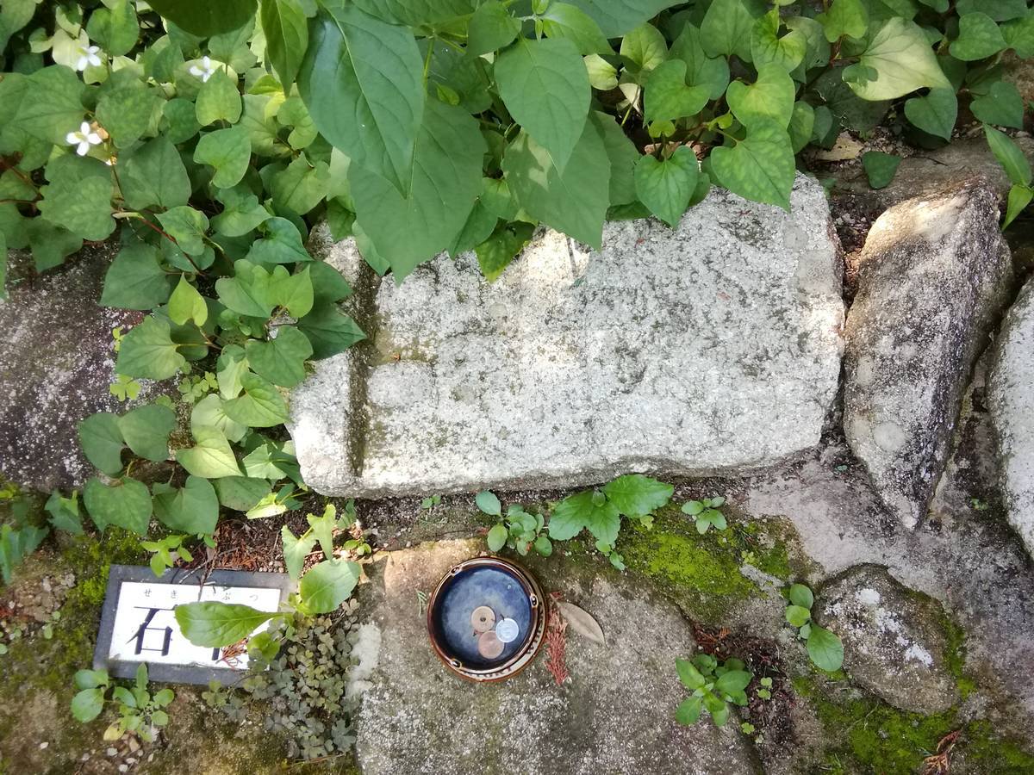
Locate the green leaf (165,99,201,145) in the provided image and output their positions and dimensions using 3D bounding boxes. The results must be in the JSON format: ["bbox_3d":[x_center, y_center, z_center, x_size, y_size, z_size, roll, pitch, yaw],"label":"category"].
[{"bbox_3d":[-0.317,-0.253,0.740,0.043,0.012,0.051,11,79,3],"label":"green leaf"}]

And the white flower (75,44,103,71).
[{"bbox_3d":[-0.411,-0.317,0.745,0.029,0.016,0.029,11,81,-1],"label":"white flower"}]

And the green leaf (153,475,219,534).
[{"bbox_3d":[-0.299,0.106,0.700,0.056,0.013,0.059,-28,79,-4],"label":"green leaf"}]

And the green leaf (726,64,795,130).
[{"bbox_3d":[0.237,-0.276,0.750,0.066,0.014,0.081,-12,78,-1],"label":"green leaf"}]

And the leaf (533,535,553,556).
[{"bbox_3d":[0.024,0.141,0.695,0.016,0.005,0.020,-29,74,-6],"label":"leaf"}]

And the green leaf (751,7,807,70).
[{"bbox_3d":[0.259,-0.344,0.775,0.054,0.014,0.083,6,79,2],"label":"green leaf"}]

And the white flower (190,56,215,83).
[{"bbox_3d":[-0.311,-0.316,0.770,0.026,0.014,0.026,2,98,-12],"label":"white flower"}]

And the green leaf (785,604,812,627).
[{"bbox_3d":[0.234,0.189,0.645,0.022,0.006,0.017,-20,71,6],"label":"green leaf"}]

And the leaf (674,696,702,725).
[{"bbox_3d":[0.142,0.271,0.650,0.017,0.007,0.028,36,83,9],"label":"leaf"}]

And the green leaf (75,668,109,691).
[{"bbox_3d":[-0.372,0.256,0.680,0.030,0.008,0.019,-8,78,-1],"label":"green leaf"}]

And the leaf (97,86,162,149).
[{"bbox_3d":[-0.389,-0.271,0.780,0.060,0.015,0.069,-14,82,-5],"label":"leaf"}]

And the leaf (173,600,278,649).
[{"bbox_3d":[-0.258,0.211,0.690,0.095,0.012,0.038,-3,76,2],"label":"leaf"}]

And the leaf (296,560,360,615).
[{"bbox_3d":[-0.166,0.174,0.691,0.061,0.014,0.048,-37,79,-16],"label":"leaf"}]

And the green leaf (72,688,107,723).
[{"bbox_3d":[-0.375,0.279,0.680,0.029,0.007,0.029,24,75,7],"label":"green leaf"}]

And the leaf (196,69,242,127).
[{"bbox_3d":[-0.276,-0.270,0.720,0.043,0.012,0.059,-6,78,0],"label":"leaf"}]

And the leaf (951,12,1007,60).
[{"bbox_3d":[0.475,-0.362,0.800,0.057,0.013,0.053,13,81,-1],"label":"leaf"}]

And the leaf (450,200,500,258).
[{"bbox_3d":[-0.044,-0.152,0.735,0.041,0.014,0.061,24,89,-3],"label":"leaf"}]

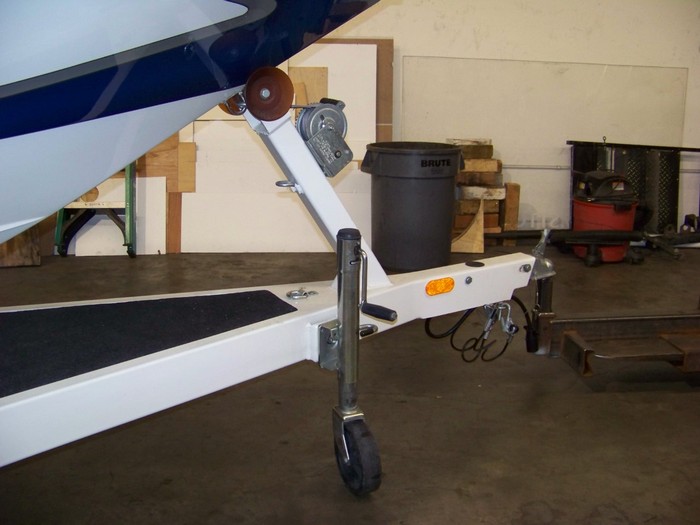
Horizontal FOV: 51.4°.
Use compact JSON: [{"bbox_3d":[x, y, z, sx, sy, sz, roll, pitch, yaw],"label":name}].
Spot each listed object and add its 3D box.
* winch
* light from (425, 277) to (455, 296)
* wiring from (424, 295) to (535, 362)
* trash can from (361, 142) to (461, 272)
[{"bbox_3d":[-0.078,-0.358,2.082,0.185,0.210,0.155,-9,17,-32],"label":"winch"},{"bbox_3d":[0.289,0.077,2.325,0.118,0.055,0.024,-9,17,-32],"label":"light"},{"bbox_3d":[0.471,0.246,2.577,0.510,0.225,0.110,-9,17,-32],"label":"wiring"},{"bbox_3d":[0.391,-0.354,4.562,0.640,0.736,0.590,0,14,0],"label":"trash can"}]

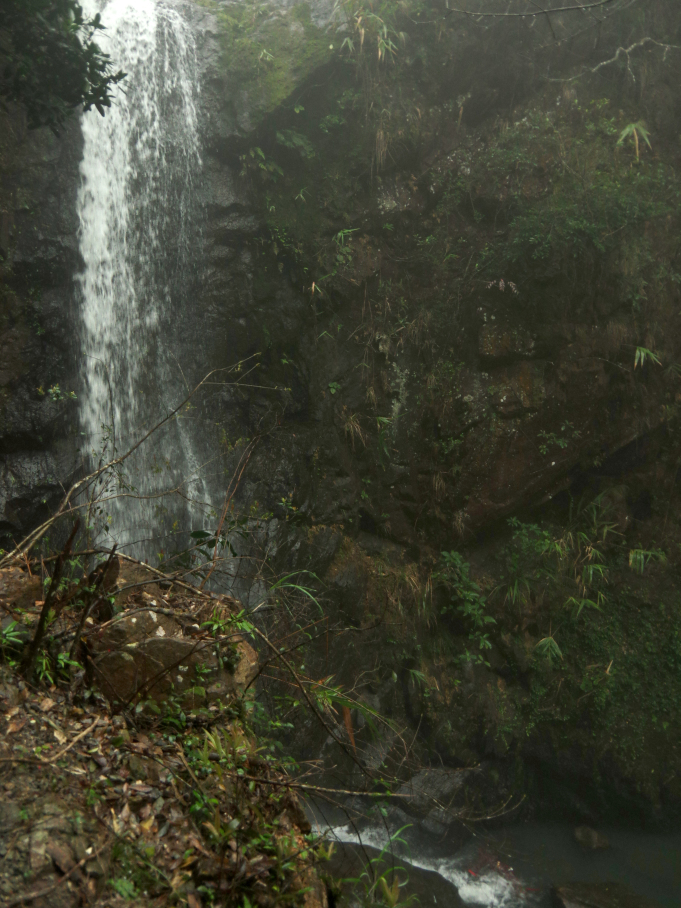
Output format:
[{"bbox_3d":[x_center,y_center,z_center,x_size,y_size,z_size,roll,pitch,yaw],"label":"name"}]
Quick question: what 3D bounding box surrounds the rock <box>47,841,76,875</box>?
[{"bbox_3d":[-1.073,1.551,2.950,0.100,0.080,0.100,0,0,0],"label":"rock"}]

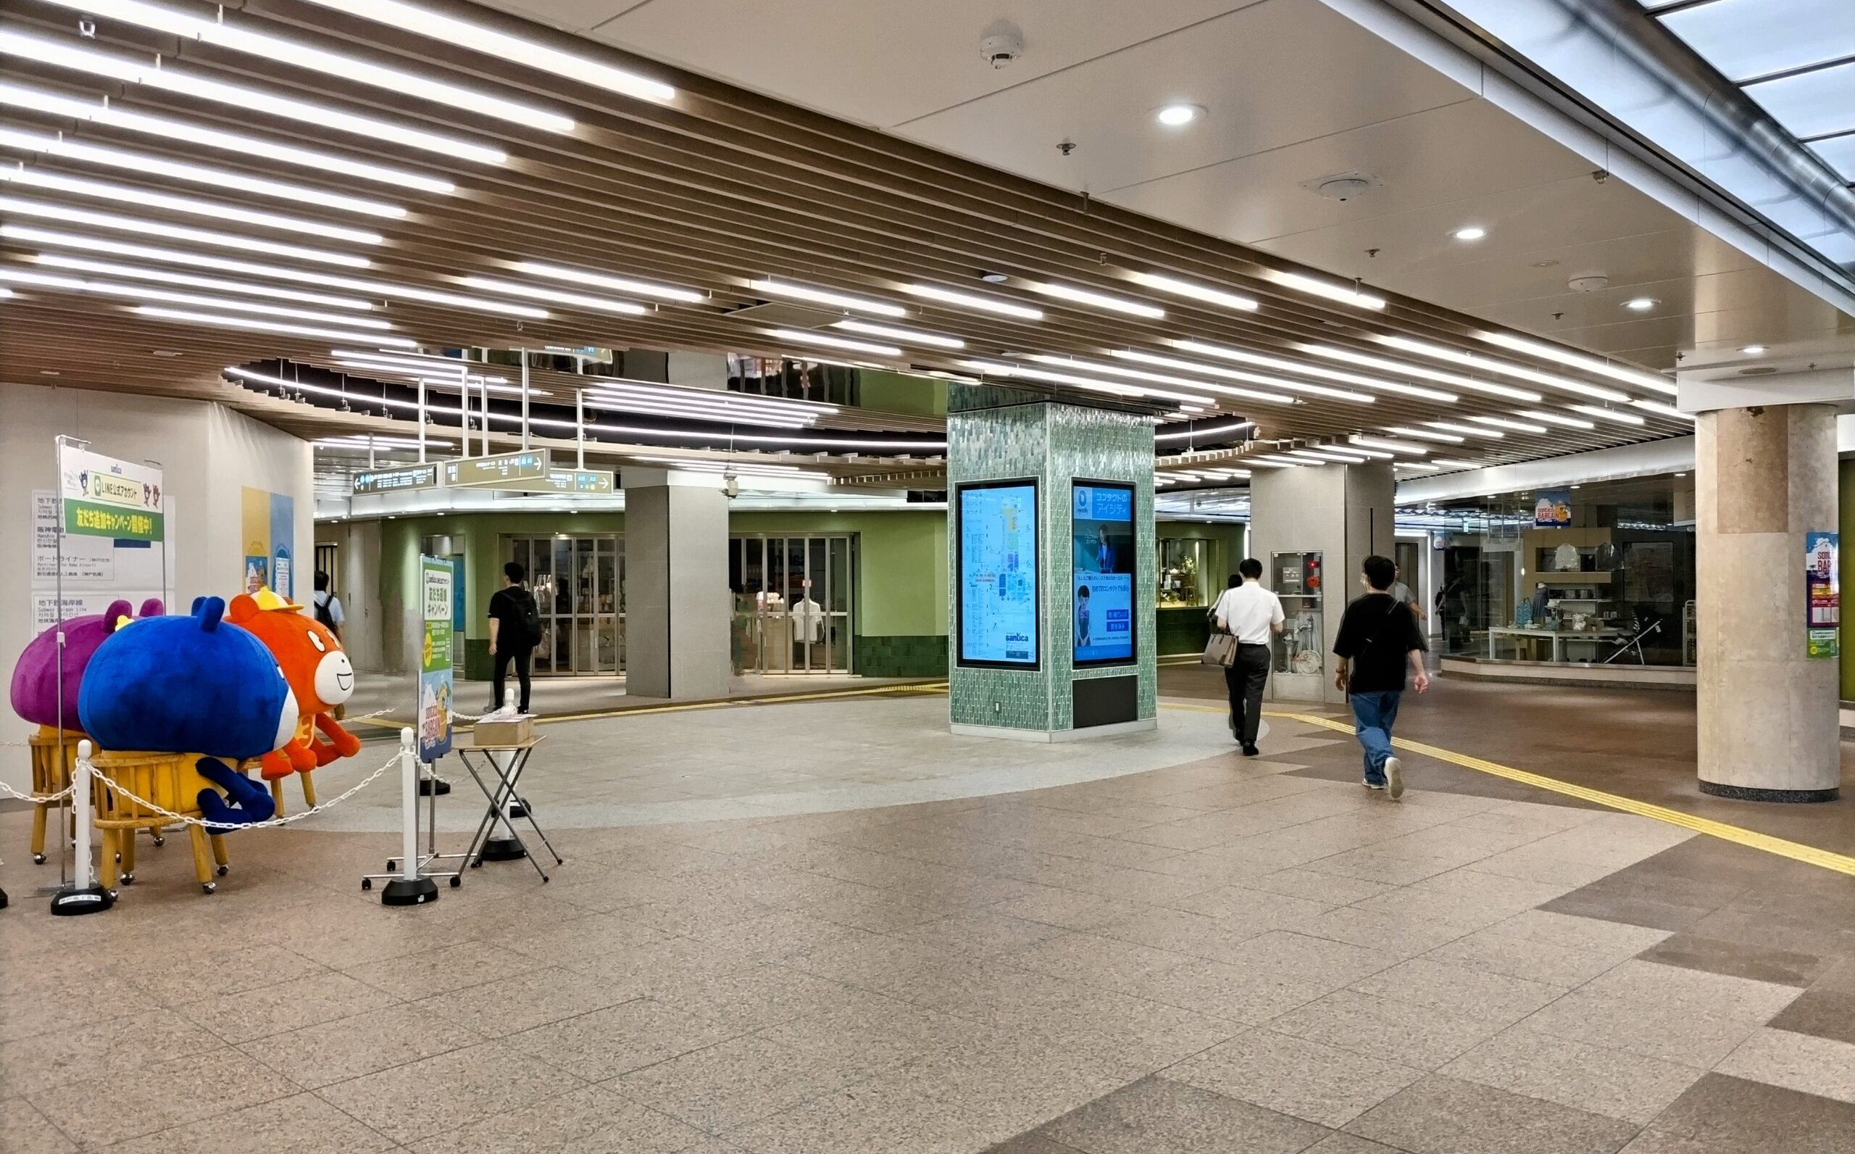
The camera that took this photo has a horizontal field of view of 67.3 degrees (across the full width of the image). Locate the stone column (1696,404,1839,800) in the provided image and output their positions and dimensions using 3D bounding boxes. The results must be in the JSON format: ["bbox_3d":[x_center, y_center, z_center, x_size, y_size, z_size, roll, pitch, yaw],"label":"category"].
[{"bbox_3d":[5.888,0.183,9.780,0.840,2.670,0.840,-1,-1,45],"label":"stone column"}]

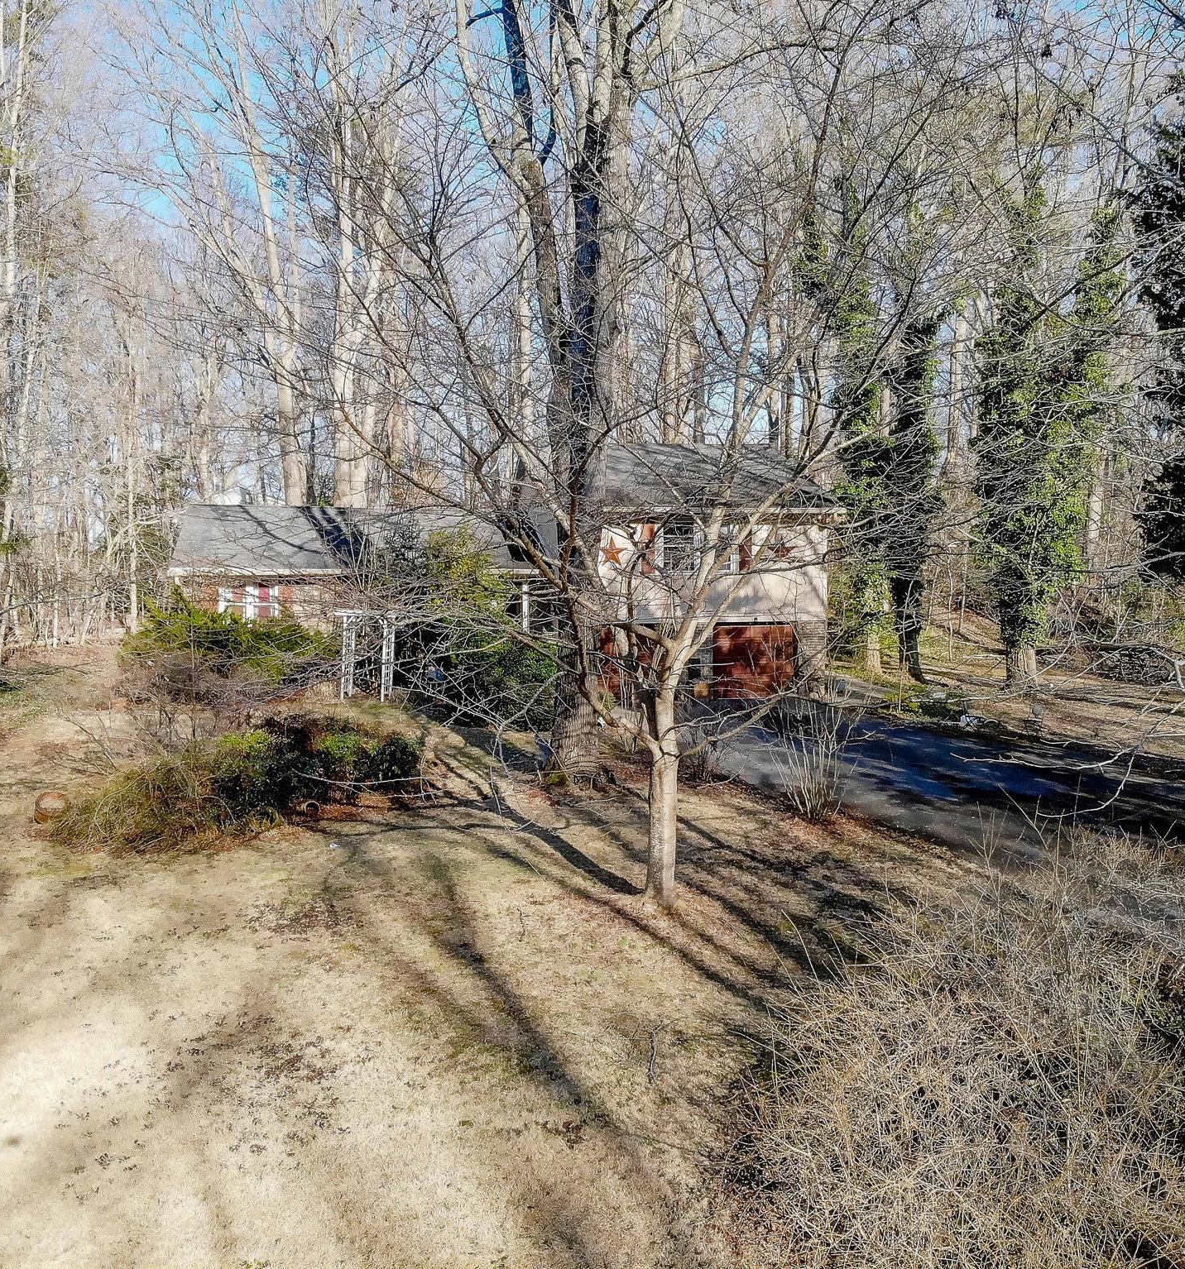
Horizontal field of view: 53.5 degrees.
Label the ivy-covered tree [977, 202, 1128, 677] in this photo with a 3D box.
[{"bbox_3d":[14.480,-6.038,37.229,4.740,15.410,4.400,0,3,0],"label":"ivy-covered tree"}]

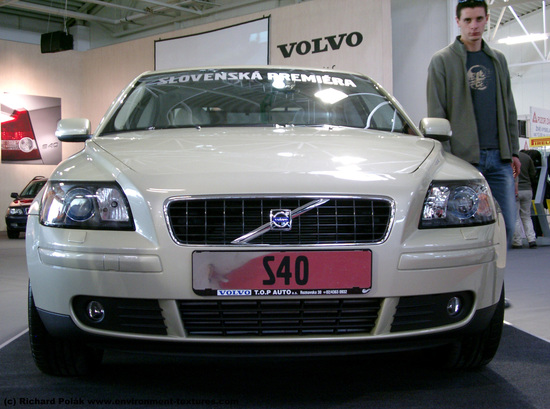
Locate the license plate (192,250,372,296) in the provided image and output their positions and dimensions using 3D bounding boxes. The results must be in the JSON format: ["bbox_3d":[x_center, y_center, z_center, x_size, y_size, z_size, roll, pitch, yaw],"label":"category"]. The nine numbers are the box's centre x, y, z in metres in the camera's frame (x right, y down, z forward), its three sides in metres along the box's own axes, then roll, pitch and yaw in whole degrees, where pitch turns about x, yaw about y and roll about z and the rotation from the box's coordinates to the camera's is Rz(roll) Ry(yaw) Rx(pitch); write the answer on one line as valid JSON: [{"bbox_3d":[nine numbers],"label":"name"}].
[{"bbox_3d":[0.022,0.203,2.338,0.530,0.135,0.020,0,1,-4],"label":"license plate"}]

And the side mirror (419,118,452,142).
[{"bbox_3d":[0.818,-0.377,4.030,0.178,0.120,0.120,0,1,-4],"label":"side mirror"}]

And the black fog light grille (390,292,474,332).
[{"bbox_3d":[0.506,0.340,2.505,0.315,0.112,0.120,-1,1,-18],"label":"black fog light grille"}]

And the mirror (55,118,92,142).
[{"bbox_3d":[-0.995,-0.366,3.930,0.185,0.118,0.120,0,1,-4],"label":"mirror"}]

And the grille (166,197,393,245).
[{"bbox_3d":[0.015,0.048,2.385,0.690,0.150,0.085,0,1,-4],"label":"grille"}]

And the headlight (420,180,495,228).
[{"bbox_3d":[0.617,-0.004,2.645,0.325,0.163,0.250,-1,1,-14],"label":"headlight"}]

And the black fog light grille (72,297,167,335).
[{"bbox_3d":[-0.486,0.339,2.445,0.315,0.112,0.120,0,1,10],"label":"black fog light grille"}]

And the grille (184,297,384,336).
[{"bbox_3d":[0.017,0.340,2.385,0.615,0.115,0.075,0,1,-4],"label":"grille"}]

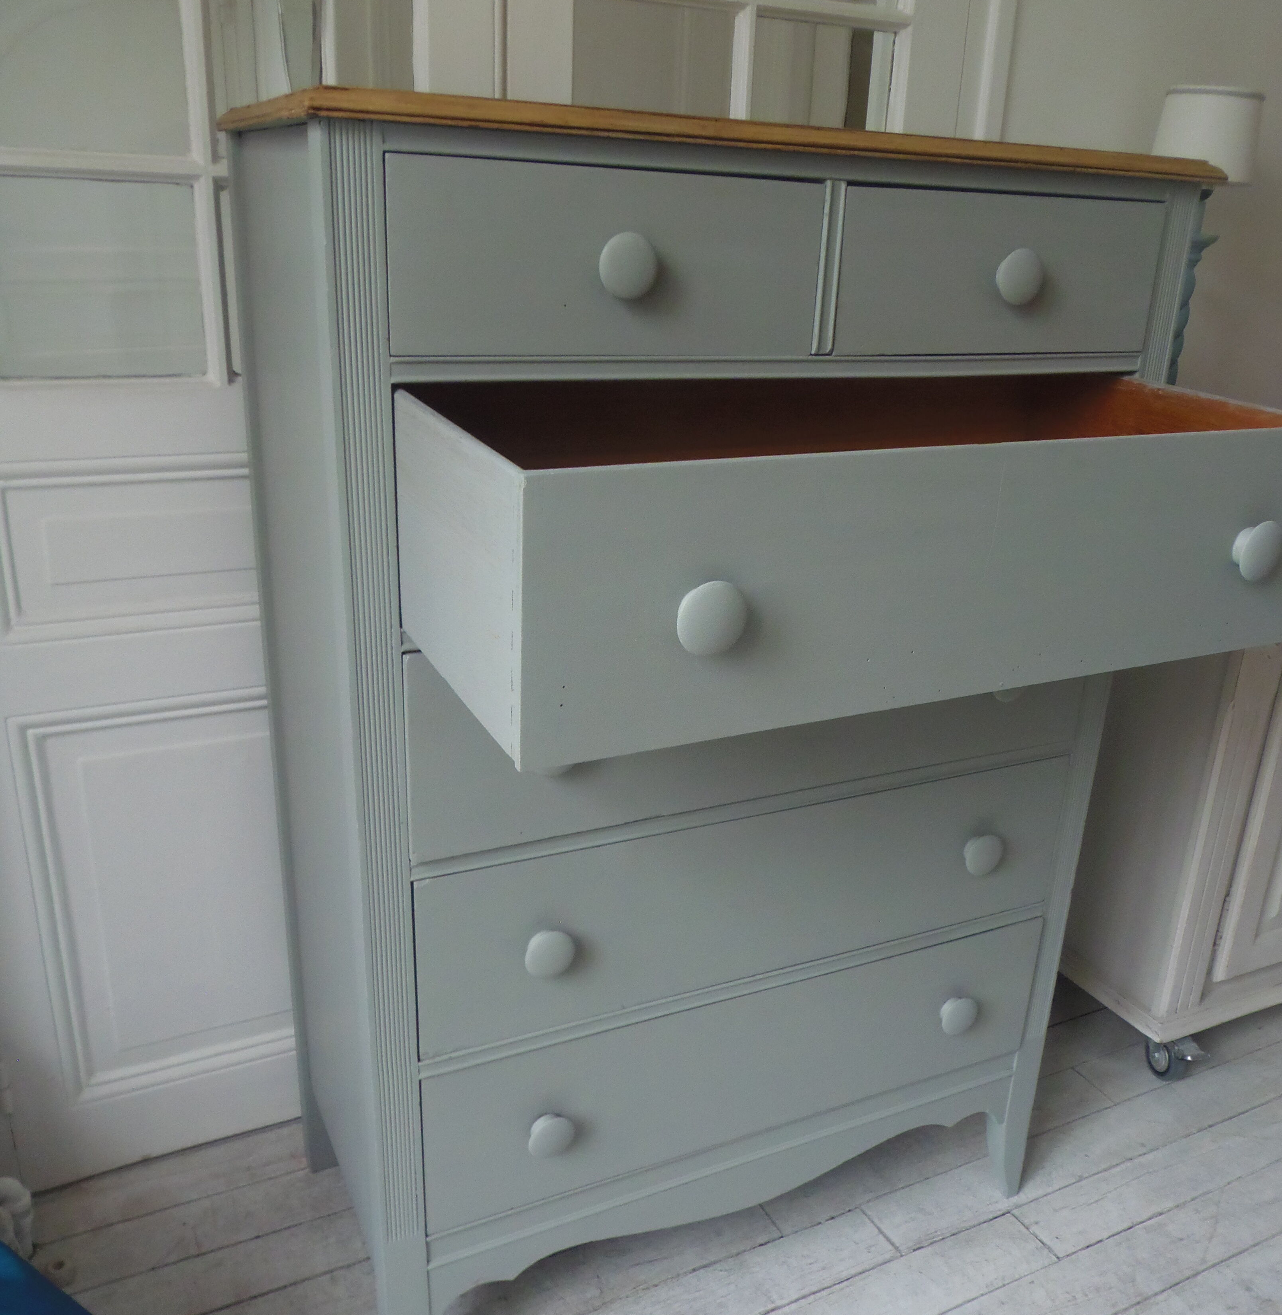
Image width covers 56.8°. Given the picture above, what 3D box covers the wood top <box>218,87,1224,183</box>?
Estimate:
[{"bbox_3d":[0.087,-0.506,1.184,0.911,0.021,0.438,-7,22,-25],"label":"wood top"}]

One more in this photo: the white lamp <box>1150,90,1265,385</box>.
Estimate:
[{"bbox_3d":[0.816,-0.588,1.784,0.141,0.478,0.141,-7,22,-25],"label":"white lamp"}]

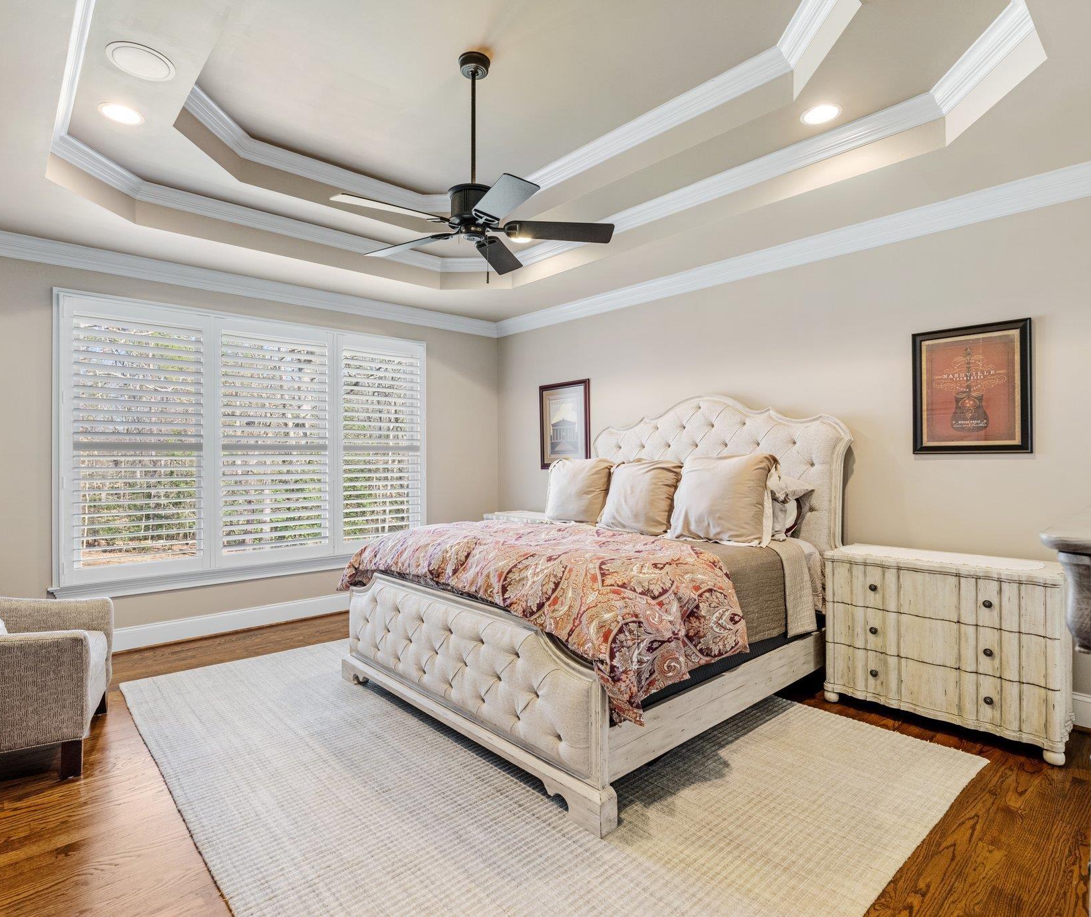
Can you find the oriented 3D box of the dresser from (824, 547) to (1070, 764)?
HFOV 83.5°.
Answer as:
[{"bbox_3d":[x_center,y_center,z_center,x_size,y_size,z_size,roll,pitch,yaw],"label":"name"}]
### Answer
[{"bbox_3d":[2.075,0.927,3.177,0.550,0.806,1.003,0,0,-43],"label":"dresser"}]

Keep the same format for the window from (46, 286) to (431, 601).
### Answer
[{"bbox_3d":[-2.150,-0.104,4.870,2.760,1.995,0.119,0,0,-43],"label":"window"}]

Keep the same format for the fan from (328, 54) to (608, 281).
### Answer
[{"bbox_3d":[-0.347,-1.462,2.907,1.298,0.857,1.298,0,0,-43],"label":"fan"}]

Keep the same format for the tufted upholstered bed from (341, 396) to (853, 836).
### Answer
[{"bbox_3d":[0.343,0.440,3.745,2.376,1.777,2.143,0,0,-43],"label":"tufted upholstered bed"}]

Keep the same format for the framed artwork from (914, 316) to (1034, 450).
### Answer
[{"bbox_3d":[2.338,-0.377,3.374,0.033,0.700,0.550,0,0,-43],"label":"framed artwork"}]

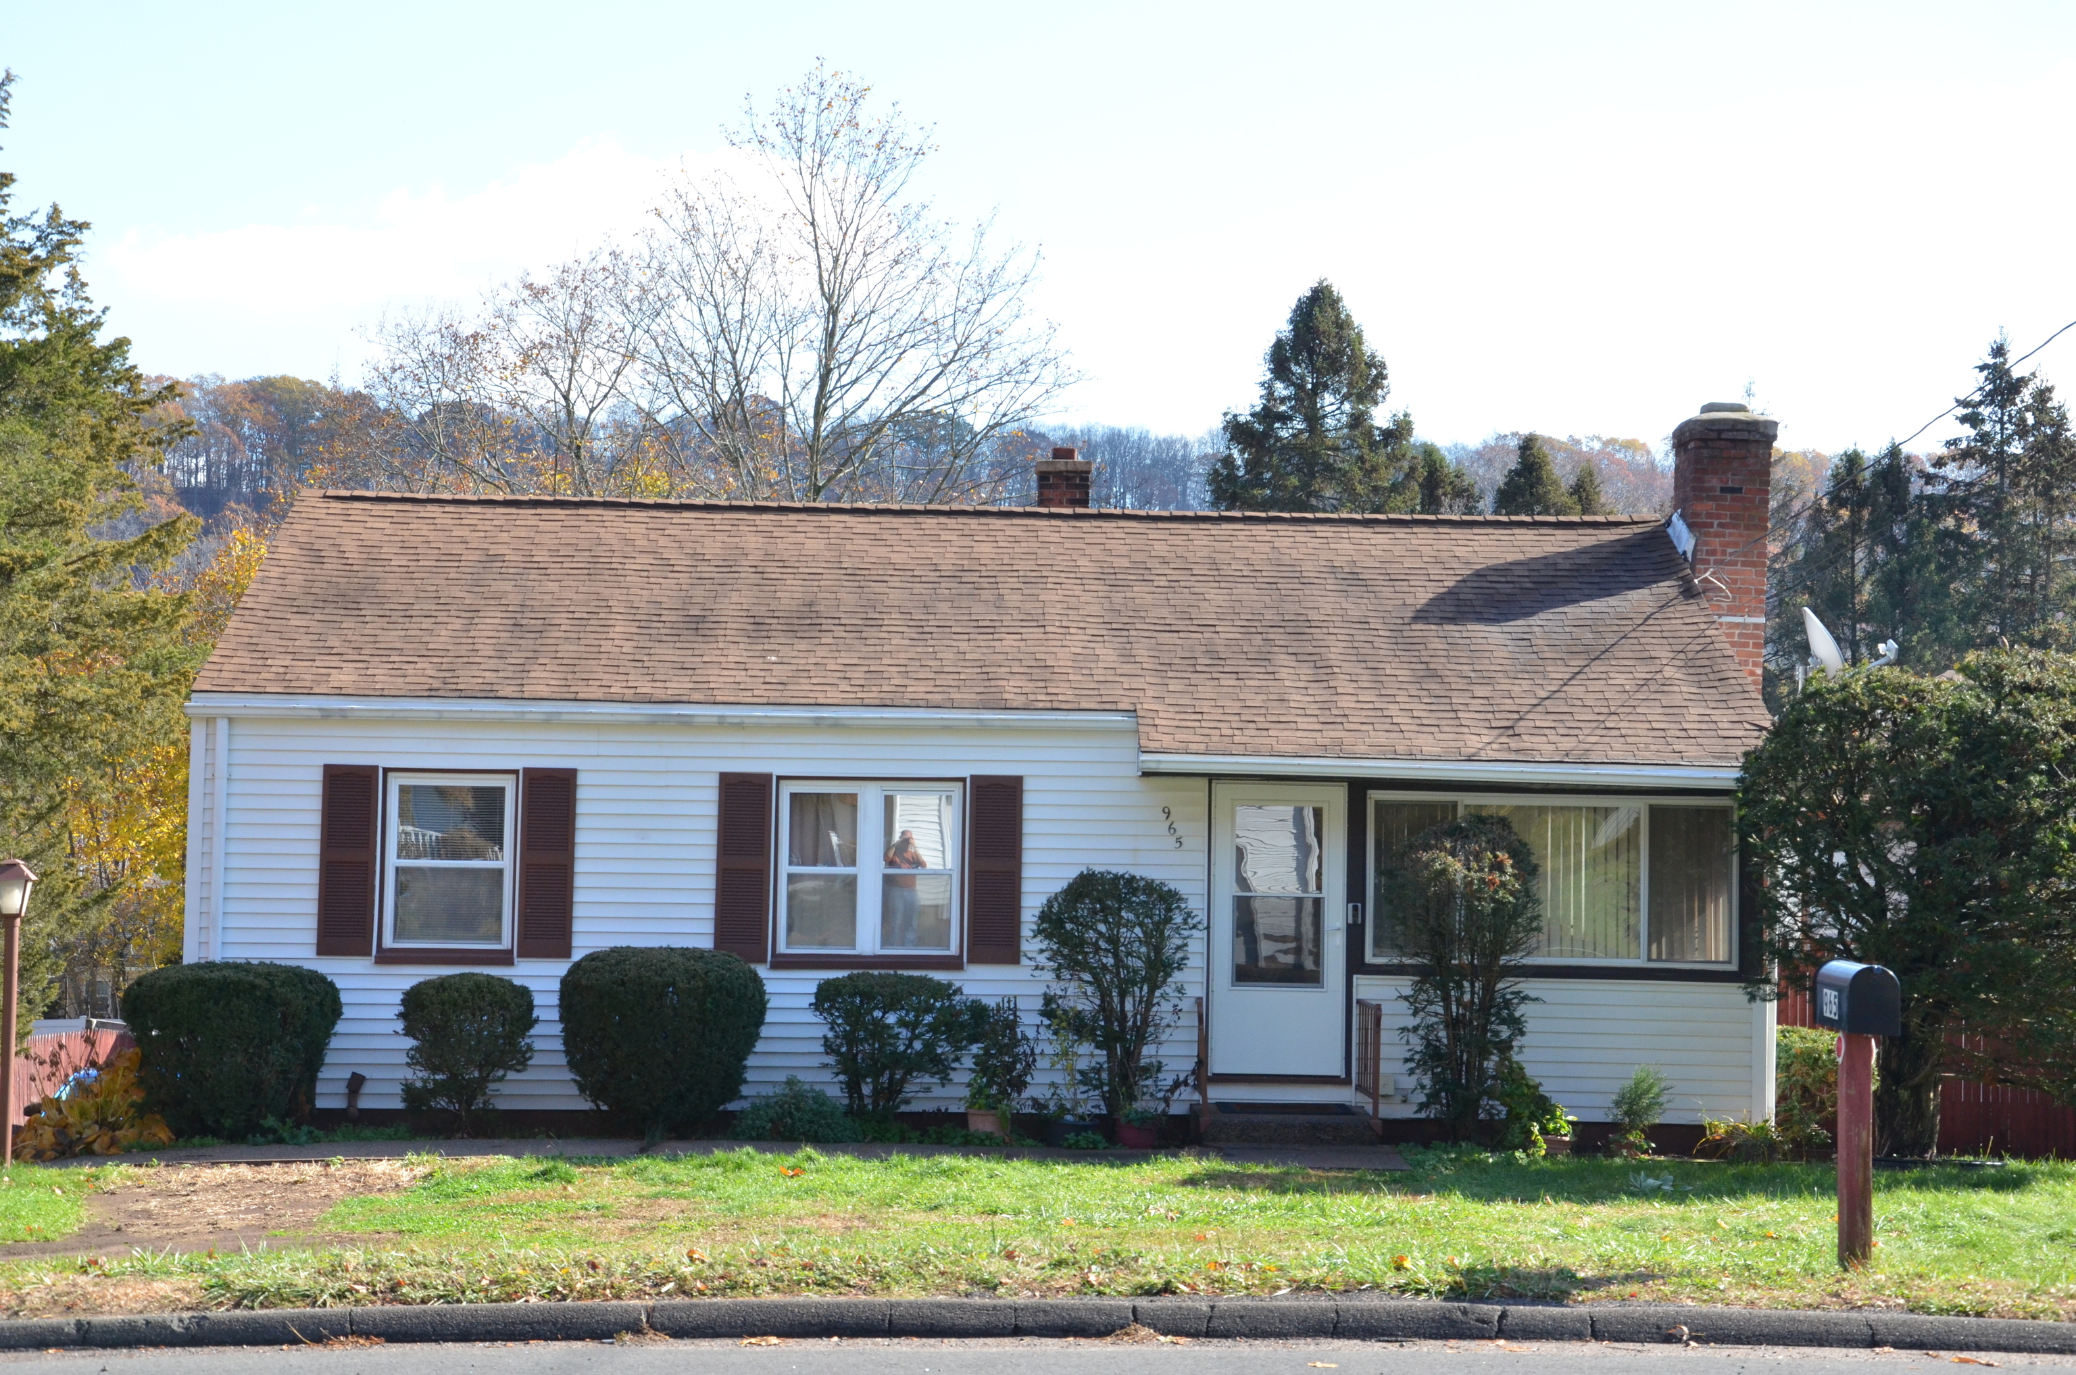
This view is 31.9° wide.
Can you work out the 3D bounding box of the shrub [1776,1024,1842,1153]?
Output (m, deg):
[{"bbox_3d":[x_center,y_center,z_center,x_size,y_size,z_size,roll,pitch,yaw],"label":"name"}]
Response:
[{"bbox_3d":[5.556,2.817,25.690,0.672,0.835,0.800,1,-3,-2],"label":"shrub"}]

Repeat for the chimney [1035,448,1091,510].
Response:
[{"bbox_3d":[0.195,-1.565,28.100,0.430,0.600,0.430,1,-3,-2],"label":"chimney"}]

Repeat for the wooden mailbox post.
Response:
[{"bbox_3d":[2.685,1.400,11.920,0.175,0.985,0.480,1,-3,-2],"label":"wooden mailbox post"}]

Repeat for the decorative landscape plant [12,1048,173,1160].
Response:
[{"bbox_3d":[-5.898,2.604,22.600,1.000,0.690,0.900,1,-3,-2],"label":"decorative landscape plant"}]

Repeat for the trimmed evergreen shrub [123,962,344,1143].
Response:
[{"bbox_3d":[-5.257,2.365,23.650,1.400,1.150,1.200,1,-3,-2],"label":"trimmed evergreen shrub"}]

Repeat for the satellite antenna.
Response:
[{"bbox_3d":[5.851,-0.332,27.000,0.310,0.530,0.550,1,-3,-2],"label":"satellite antenna"}]

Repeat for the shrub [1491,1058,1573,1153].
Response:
[{"bbox_3d":[3.367,2.845,24.679,0.533,0.615,0.580,1,-3,-2],"label":"shrub"}]

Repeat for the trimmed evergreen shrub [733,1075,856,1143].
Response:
[{"bbox_3d":[-1.652,2.841,24.558,0.812,0.421,0.700,1,-3,-2],"label":"trimmed evergreen shrub"}]

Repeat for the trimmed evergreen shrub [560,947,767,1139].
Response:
[{"bbox_3d":[-2.464,2.338,23.800,1.340,1.240,1.200,1,-3,-2],"label":"trimmed evergreen shrub"}]

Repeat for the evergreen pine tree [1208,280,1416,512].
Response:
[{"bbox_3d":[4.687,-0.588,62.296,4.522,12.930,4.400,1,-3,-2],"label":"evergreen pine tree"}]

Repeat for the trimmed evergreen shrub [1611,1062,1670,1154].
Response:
[{"bbox_3d":[4.010,2.809,24.100,0.390,0.590,0.380,1,-3,-2],"label":"trimmed evergreen shrub"}]

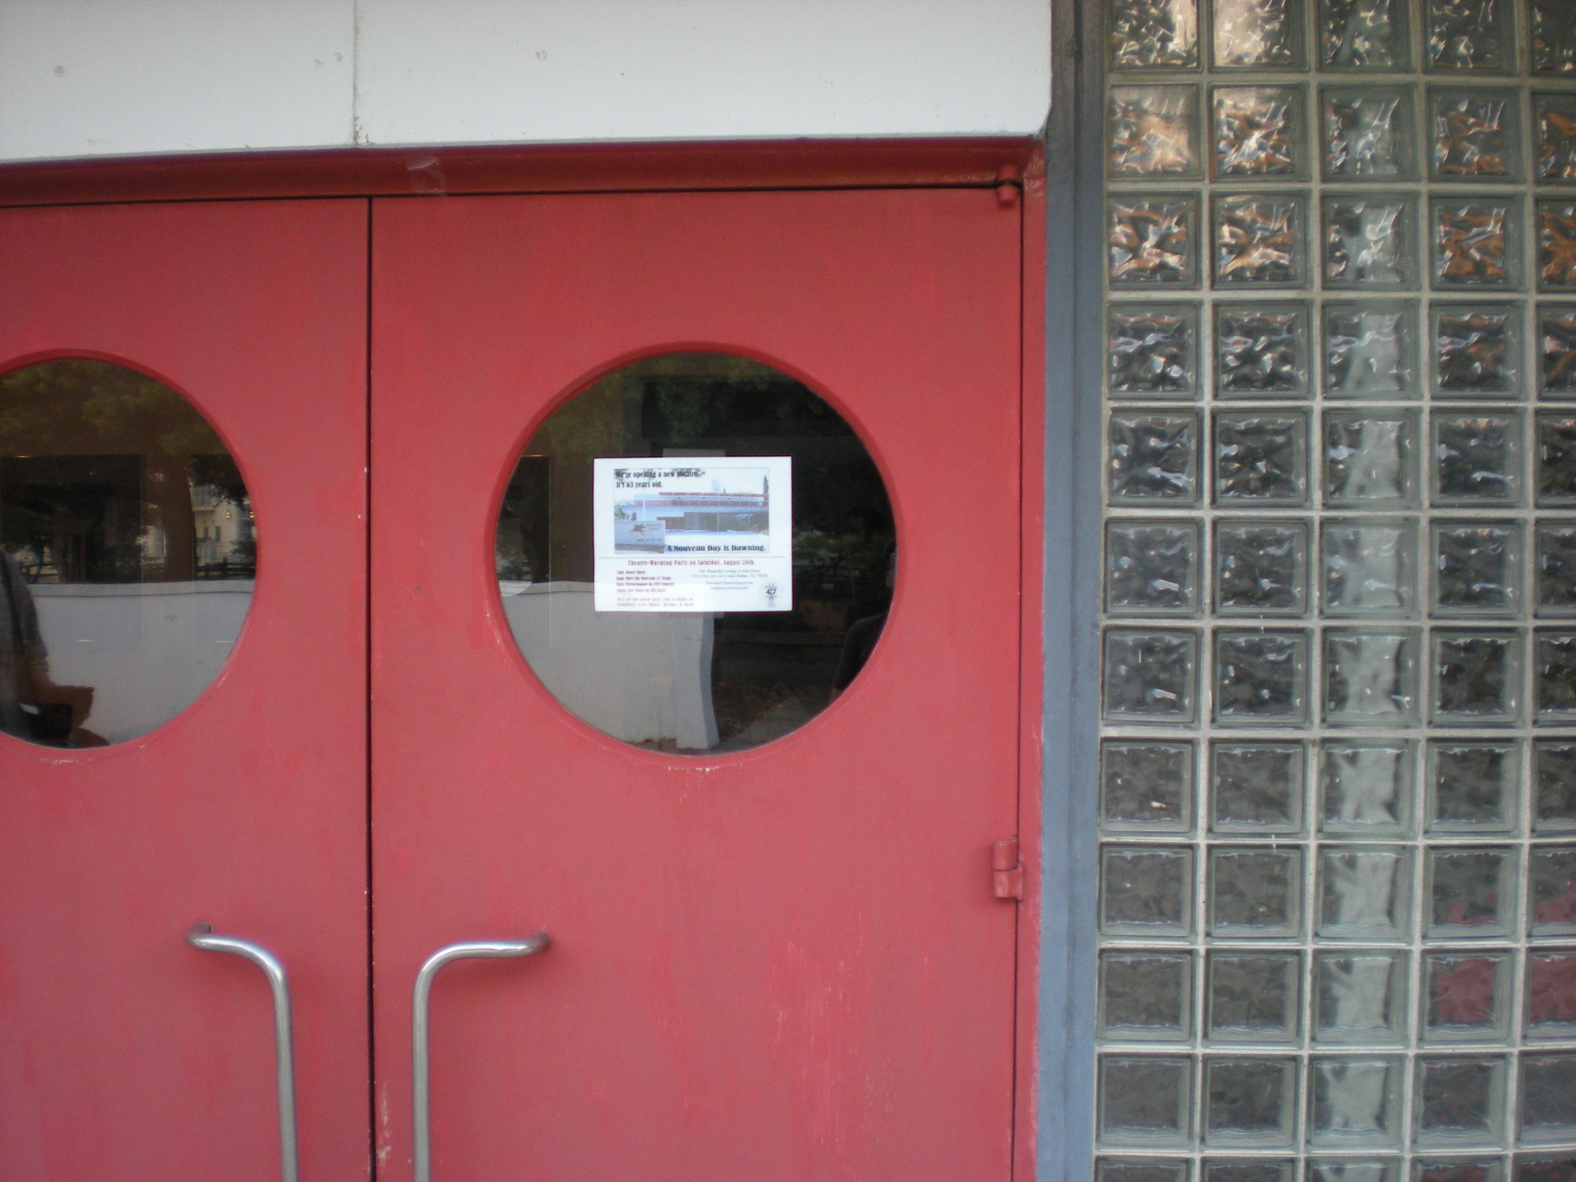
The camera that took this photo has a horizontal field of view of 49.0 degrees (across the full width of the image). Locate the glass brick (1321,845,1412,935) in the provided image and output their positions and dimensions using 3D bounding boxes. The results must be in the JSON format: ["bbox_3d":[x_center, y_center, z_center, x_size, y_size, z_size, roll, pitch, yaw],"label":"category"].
[{"bbox_3d":[0.800,0.415,2.429,0.140,0.140,0.085,0,1,3],"label":"glass brick"}]

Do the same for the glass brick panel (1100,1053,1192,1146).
[{"bbox_3d":[0.508,0.720,2.484,0.143,0.143,0.088,0,2,4],"label":"glass brick panel"}]

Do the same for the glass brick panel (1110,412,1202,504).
[{"bbox_3d":[0.513,-0.185,2.444,0.140,0.140,0.090,0,1,4],"label":"glass brick panel"}]

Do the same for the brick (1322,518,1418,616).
[{"bbox_3d":[0.807,-0.035,2.437,0.142,0.142,0.090,0,2,4],"label":"brick"}]

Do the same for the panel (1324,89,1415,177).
[{"bbox_3d":[0.801,-0.630,2.418,0.142,0.142,0.090,0,2,4],"label":"panel"}]

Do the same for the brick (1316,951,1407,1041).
[{"bbox_3d":[0.801,0.566,2.456,0.142,0.142,0.090,0,2,4],"label":"brick"}]

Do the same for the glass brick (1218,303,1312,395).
[{"bbox_3d":[0.661,-0.334,2.432,0.140,0.140,0.090,0,1,4],"label":"glass brick"}]

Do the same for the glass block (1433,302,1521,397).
[{"bbox_3d":[0.949,-0.331,2.417,0.142,0.142,0.090,0,2,4],"label":"glass block"}]

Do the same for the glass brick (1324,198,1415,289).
[{"bbox_3d":[0.803,-0.479,2.423,0.142,0.142,0.090,0,2,4],"label":"glass brick"}]

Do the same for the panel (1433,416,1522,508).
[{"bbox_3d":[0.946,-0.180,2.408,0.140,0.140,0.085,0,1,3],"label":"panel"}]

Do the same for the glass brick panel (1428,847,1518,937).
[{"bbox_3d":[0.952,0.418,2.447,0.143,0.143,0.088,0,2,4],"label":"glass brick panel"}]

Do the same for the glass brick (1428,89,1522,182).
[{"bbox_3d":[0.942,-0.624,2.409,0.142,0.142,0.090,0,2,4],"label":"glass brick"}]

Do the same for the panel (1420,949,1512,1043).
[{"bbox_3d":[0.939,0.559,2.424,0.140,0.140,0.085,0,1,3],"label":"panel"}]

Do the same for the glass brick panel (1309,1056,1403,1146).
[{"bbox_3d":[0.799,0.715,2.463,0.143,0.143,0.088,0,2,4],"label":"glass brick panel"}]

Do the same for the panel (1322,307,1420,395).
[{"bbox_3d":[0.812,-0.334,2.441,0.143,0.143,0.088,0,2,4],"label":"panel"}]

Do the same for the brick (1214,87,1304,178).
[{"bbox_3d":[0.652,-0.632,2.427,0.140,0.140,0.090,0,1,4],"label":"brick"}]

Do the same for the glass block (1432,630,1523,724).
[{"bbox_3d":[0.950,0.118,2.422,0.140,0.140,0.090,0,1,4],"label":"glass block"}]

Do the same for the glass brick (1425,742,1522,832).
[{"bbox_3d":[0.946,0.267,2.417,0.140,0.140,0.085,0,1,3],"label":"glass brick"}]

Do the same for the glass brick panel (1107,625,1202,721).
[{"bbox_3d":[0.515,0.118,2.471,0.143,0.143,0.088,0,2,4],"label":"glass brick panel"}]

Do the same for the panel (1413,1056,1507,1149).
[{"bbox_3d":[0.931,0.703,2.427,0.140,0.140,0.085,0,1,3],"label":"panel"}]

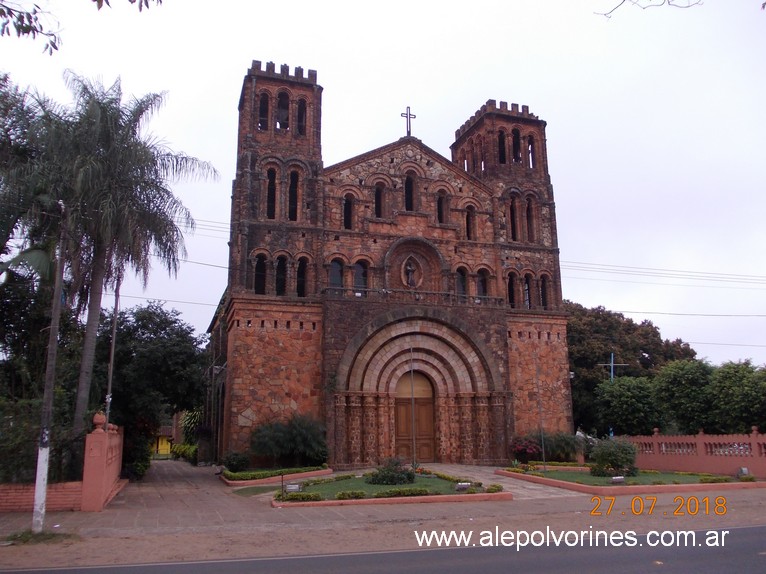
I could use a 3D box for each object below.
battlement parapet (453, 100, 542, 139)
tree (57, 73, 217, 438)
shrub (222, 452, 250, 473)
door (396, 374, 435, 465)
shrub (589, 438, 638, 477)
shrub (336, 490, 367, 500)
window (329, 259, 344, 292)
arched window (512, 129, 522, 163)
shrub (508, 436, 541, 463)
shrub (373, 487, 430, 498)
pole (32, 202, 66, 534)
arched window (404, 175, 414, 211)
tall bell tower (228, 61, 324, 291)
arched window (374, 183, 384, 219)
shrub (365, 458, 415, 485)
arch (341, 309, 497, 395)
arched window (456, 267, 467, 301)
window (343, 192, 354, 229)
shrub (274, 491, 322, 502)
[{"bbox_3d":[5.213,-7.397,28.650,2.500,0.650,3.500,3,-12,-18],"label":"battlement parapet"},{"bbox_3d":[-8.123,-0.196,19.064,5.100,12.401,5.100,5,-14,-23],"label":"tree"},{"bbox_3d":[-5.888,6.990,24.963,1.150,0.920,1.100,2,-13,-13],"label":"shrub"},{"bbox_3d":[1.382,5.772,27.493,1.870,3.960,0.200,3,-13,-18],"label":"door"},{"bbox_3d":[7.108,5.262,19.263,1.500,1.120,1.450,-5,-14,19],"label":"shrub"},{"bbox_3d":[-0.828,5.330,15.937,0.720,0.250,0.400,1,-14,-8],"label":"shrub"},{"bbox_3d":[-1.976,-0.467,26.676,0.584,1.561,0.280,4,-12,-18],"label":"window"},{"bbox_3d":[6.691,-7.078,30.984,0.542,1.835,0.280,4,-12,-18],"label":"arched window"},{"bbox_3d":[5.272,6.035,22.980,1.150,0.951,1.000,3,-12,-18],"label":"shrub"},{"bbox_3d":[0.460,5.459,16.588,1.450,0.280,0.450,1,-14,-8],"label":"shrub"},{"bbox_3d":[-5.705,1.242,10.623,0.200,5.623,0.200,2,-11,-18],"label":"pole"},{"bbox_3d":[1.380,-4.896,32.264,0.560,2.120,0.300,3,-14,-19],"label":"arched window"},{"bbox_3d":[-5.603,-5.000,31.845,4.200,11.450,4.300,3,-14,-19],"label":"tall bell tower"},{"bbox_3d":[-0.179,-4.412,31.590,0.540,1.920,0.300,3,-14,-19],"label":"arched window"},{"bbox_3d":[0.191,6.509,22.043,1.650,0.870,1.400,1,-14,-8],"label":"shrub"},{"bbox_3d":[1.585,2.860,27.413,7.690,3.736,1.000,3,-13,-18],"label":"arch"},{"bbox_3d":[3.078,-0.092,24.791,0.470,1.420,0.300,3,-12,-18],"label":"arched window"},{"bbox_3d":[-1.516,-3.339,27.388,0.494,1.714,0.280,4,-12,-18],"label":"window"},{"bbox_3d":[-1.823,4.479,13.379,1.020,0.250,0.420,3,-14,-19],"label":"shrub"}]

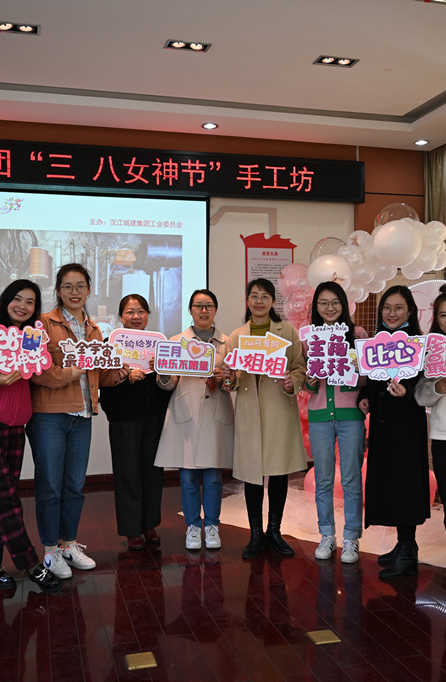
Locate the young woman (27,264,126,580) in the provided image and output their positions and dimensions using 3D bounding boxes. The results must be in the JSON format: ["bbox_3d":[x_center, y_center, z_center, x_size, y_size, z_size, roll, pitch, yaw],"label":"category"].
[{"bbox_3d":[-0.861,0.428,3.929,0.520,1.743,0.440,-1,1,-26],"label":"young woman"}]

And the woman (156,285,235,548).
[{"bbox_3d":[-0.172,0.485,4.279,0.480,1.611,0.400,0,1,-3],"label":"woman"}]

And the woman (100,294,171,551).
[{"bbox_3d":[-0.546,0.500,4.260,0.480,1.584,0.400,0,1,-6],"label":"woman"}]

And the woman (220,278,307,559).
[{"bbox_3d":[0.240,0.456,4.142,0.520,1.669,0.400,0,1,2],"label":"woman"}]

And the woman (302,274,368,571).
[{"bbox_3d":[0.676,0.470,4.062,0.420,1.640,0.380,0,1,8],"label":"woman"}]

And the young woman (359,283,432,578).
[{"bbox_3d":[0.989,0.488,3.913,0.430,1.605,0.400,0,1,26],"label":"young woman"}]

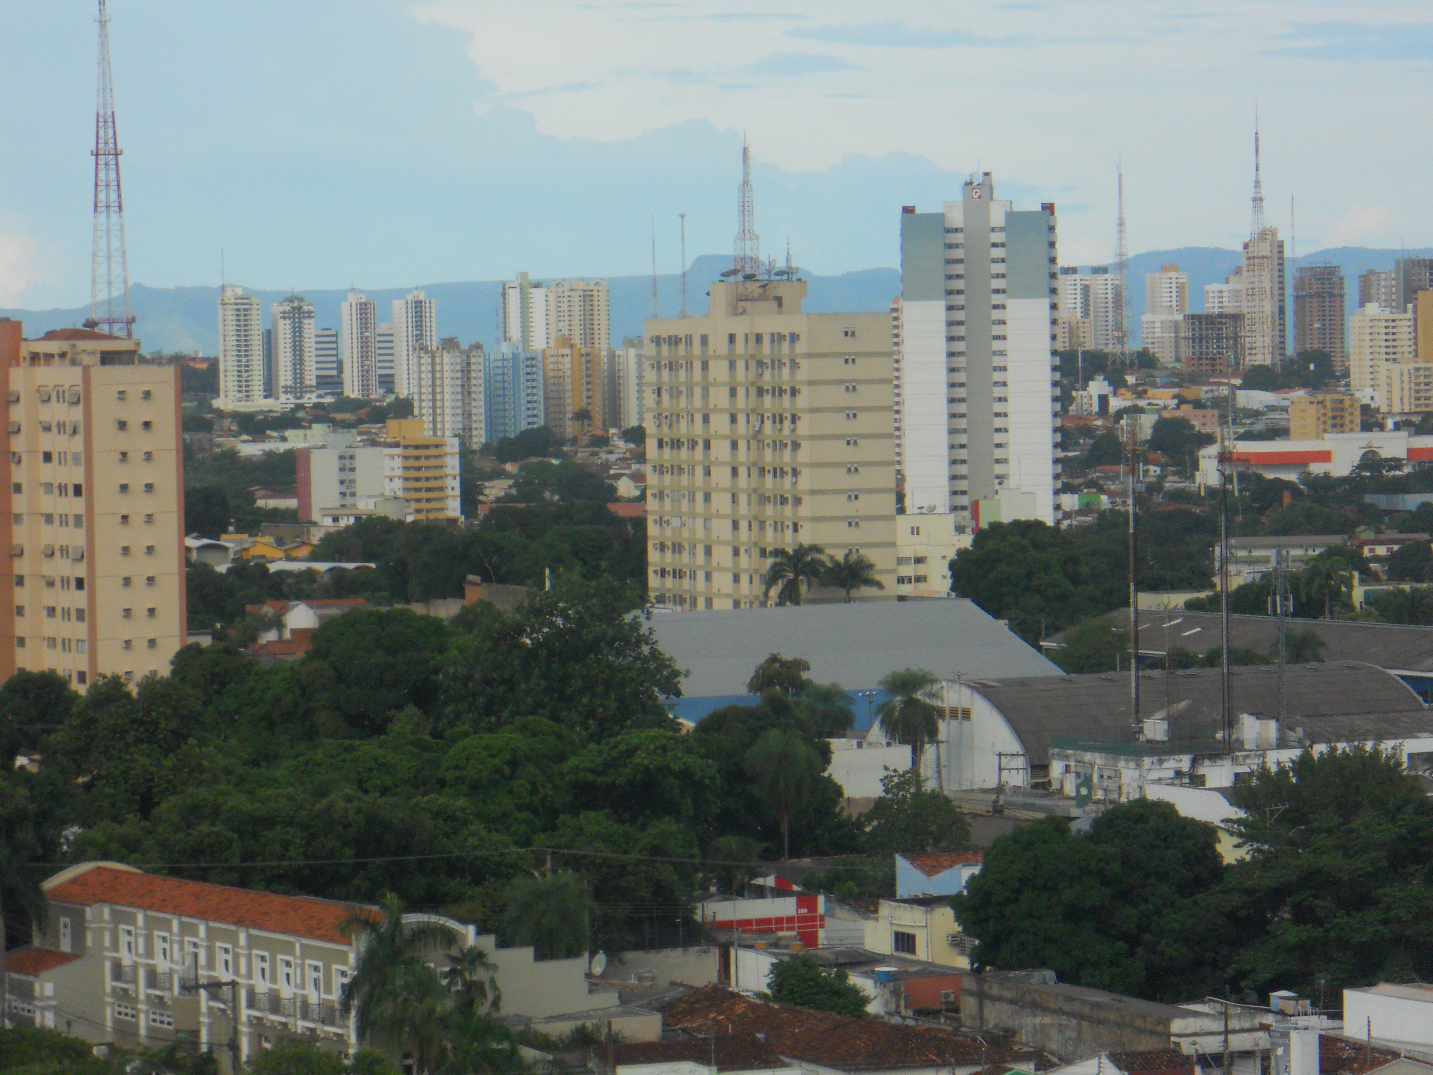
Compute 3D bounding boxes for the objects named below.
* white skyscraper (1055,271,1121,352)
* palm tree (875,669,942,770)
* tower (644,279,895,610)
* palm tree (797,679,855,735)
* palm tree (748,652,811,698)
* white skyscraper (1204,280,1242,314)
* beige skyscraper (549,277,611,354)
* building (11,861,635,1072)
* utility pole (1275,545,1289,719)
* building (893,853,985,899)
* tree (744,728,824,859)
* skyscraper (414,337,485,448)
[{"bbox_3d":[233.793,-139.924,3640.000,38.000,56.954,18.000,-1,2,-10],"label":"white skyscraper"},{"bbox_3d":[13.830,14.150,415.000,4.700,9.620,4.700,-1,2,0],"label":"palm tree"},{"bbox_3d":[5.600,-8.310,652.000,10.600,40.670,43.000,-2,2,-24],"label":"tower"},{"bbox_3d":[8.310,14.060,437.000,4.600,6.580,4.600,-1,2,0],"label":"palm tree"},{"bbox_3d":[5.489,16.848,490.245,5.500,14.120,5.500,-1,2,0],"label":"palm tree"},{"bbox_3d":[287.202,-119.420,3271.340,15.140,49.710,16.920,-3,3,-40],"label":"white skyscraper"},{"bbox_3d":[-82.821,-122.373,3500.000,33.000,68.285,20.000,-1,2,-12],"label":"beige skyscraper"},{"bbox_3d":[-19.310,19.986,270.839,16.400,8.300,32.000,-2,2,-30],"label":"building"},{"bbox_3d":[40.640,7.490,417.000,0.900,13.450,0.900,-1,2,0],"label":"utility pole"},{"bbox_3d":[13.120,20.050,324.960,4.800,4.290,4.300,-2,2,-25],"label":"building"},{"bbox_3d":[4.207,16.151,360.000,5.000,8.519,5.000,-1,2,0],"label":"tree"},{"bbox_3d":[-107.116,-57.991,2329.445,16.250,43.790,24.060,0,3,39],"label":"skyscraper"}]

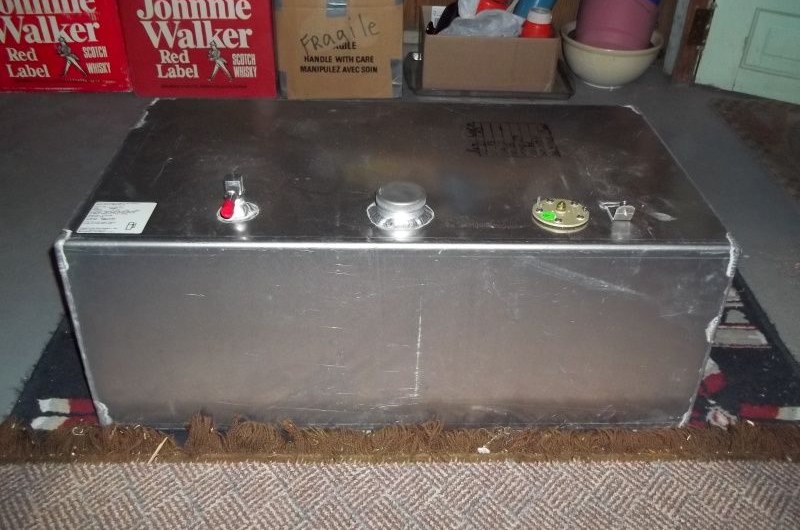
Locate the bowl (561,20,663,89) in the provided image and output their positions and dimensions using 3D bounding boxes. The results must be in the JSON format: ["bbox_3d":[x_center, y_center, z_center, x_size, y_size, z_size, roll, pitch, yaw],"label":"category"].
[{"bbox_3d":[0.617,-0.614,2.200,0.294,0.140,0.294,1,33,-1],"label":"bowl"}]

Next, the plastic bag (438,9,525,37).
[{"bbox_3d":[0.237,-0.696,2.153,0.250,0.110,0.170,0,33,-2],"label":"plastic bag"}]

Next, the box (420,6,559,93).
[{"bbox_3d":[0.252,-0.655,2.223,0.376,0.157,0.315,0,33,-2],"label":"box"}]

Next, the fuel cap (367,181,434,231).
[{"bbox_3d":[0.001,-0.076,0.921,0.084,0.029,0.084,0,33,-2],"label":"fuel cap"}]

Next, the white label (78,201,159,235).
[{"bbox_3d":[-0.344,-0.056,0.903,0.077,0.001,0.077,0,33,-2],"label":"white label"}]

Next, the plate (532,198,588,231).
[{"bbox_3d":[0.200,-0.068,0.919,0.072,0.024,0.072,0,33,-2],"label":"plate"}]

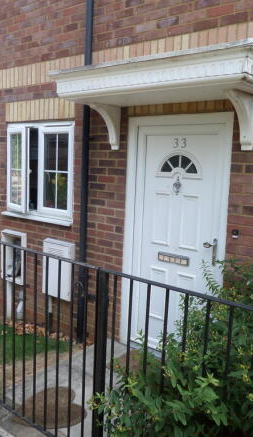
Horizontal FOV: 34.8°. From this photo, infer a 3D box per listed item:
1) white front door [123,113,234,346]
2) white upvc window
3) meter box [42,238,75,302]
[{"bbox_3d":[0.368,0.200,3.386,0.975,2.075,0.095,8,10,39],"label":"white front door"},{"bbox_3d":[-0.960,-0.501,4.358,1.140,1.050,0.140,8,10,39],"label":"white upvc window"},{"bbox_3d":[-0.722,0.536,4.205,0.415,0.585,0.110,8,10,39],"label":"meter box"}]

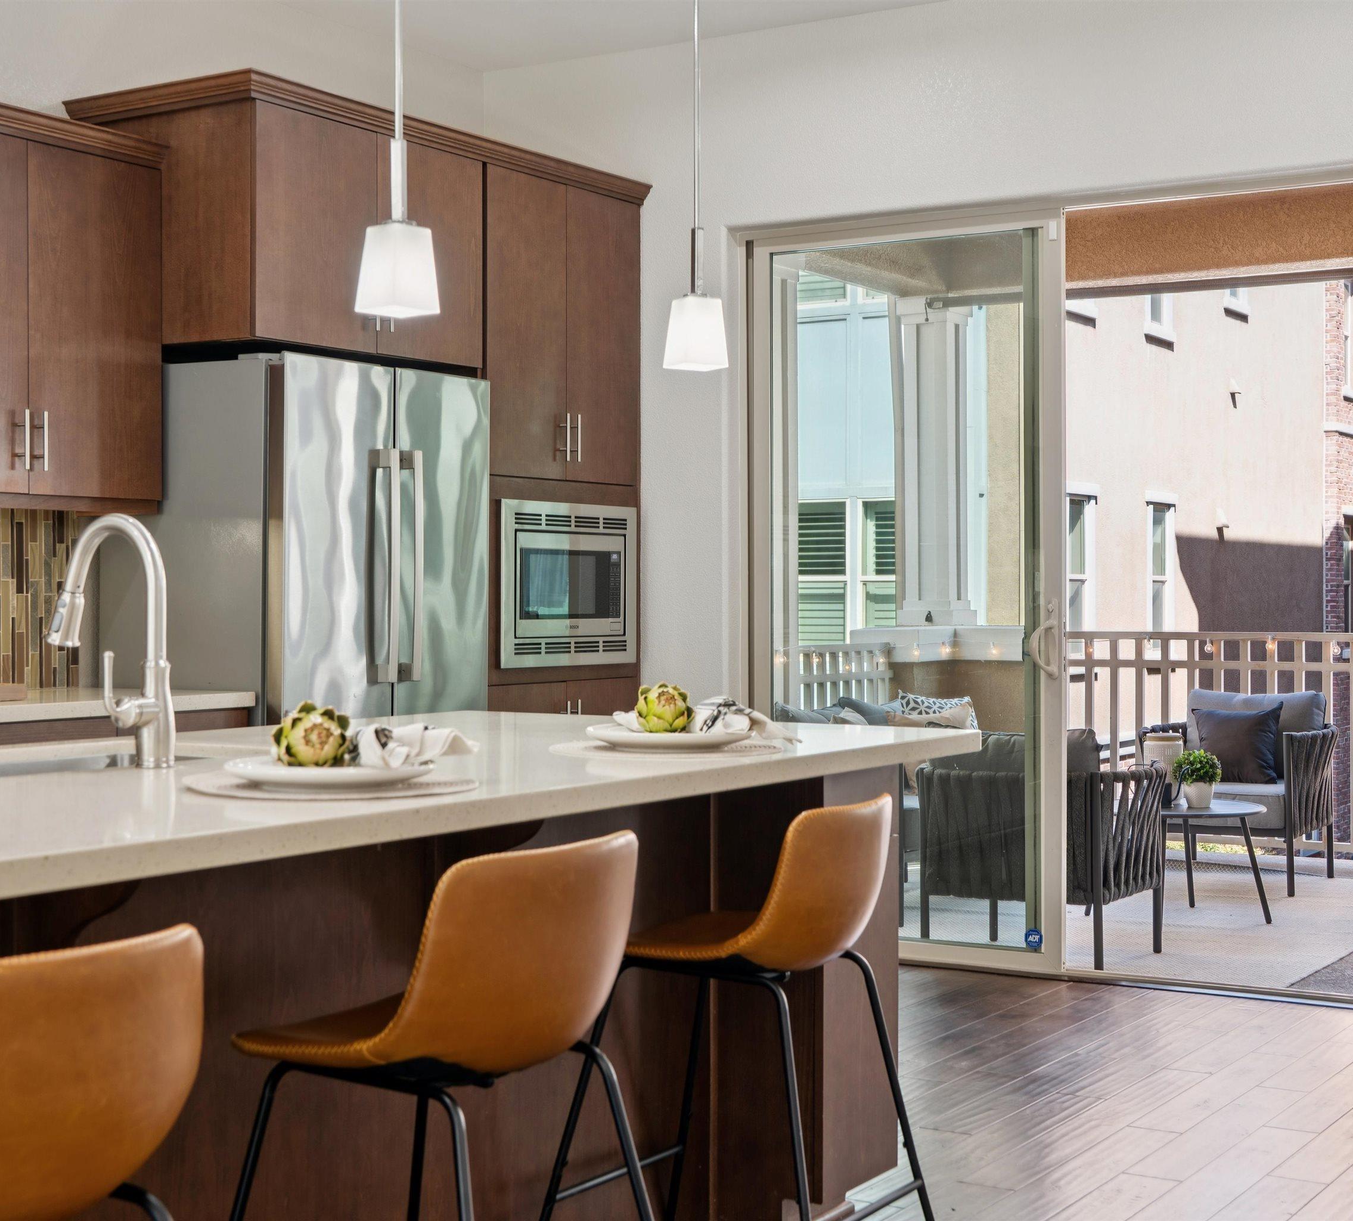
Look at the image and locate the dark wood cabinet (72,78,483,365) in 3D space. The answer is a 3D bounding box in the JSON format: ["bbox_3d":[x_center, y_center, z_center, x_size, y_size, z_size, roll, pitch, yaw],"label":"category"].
[{"bbox_3d":[-1.122,-1.066,5.959,0.690,0.677,0.985,0,1,33],"label":"dark wood cabinet"}]

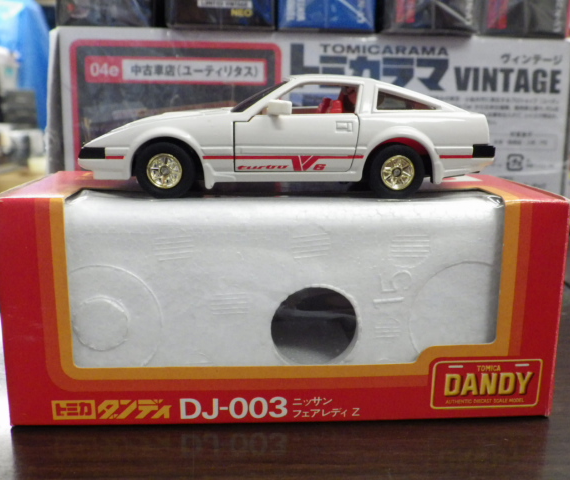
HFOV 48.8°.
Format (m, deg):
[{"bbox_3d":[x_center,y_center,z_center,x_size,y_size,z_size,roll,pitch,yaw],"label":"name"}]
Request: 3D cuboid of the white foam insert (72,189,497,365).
[{"bbox_3d":[-0.001,0.011,0.171,0.115,0.050,0.044,0,13,-3],"label":"white foam insert"}]

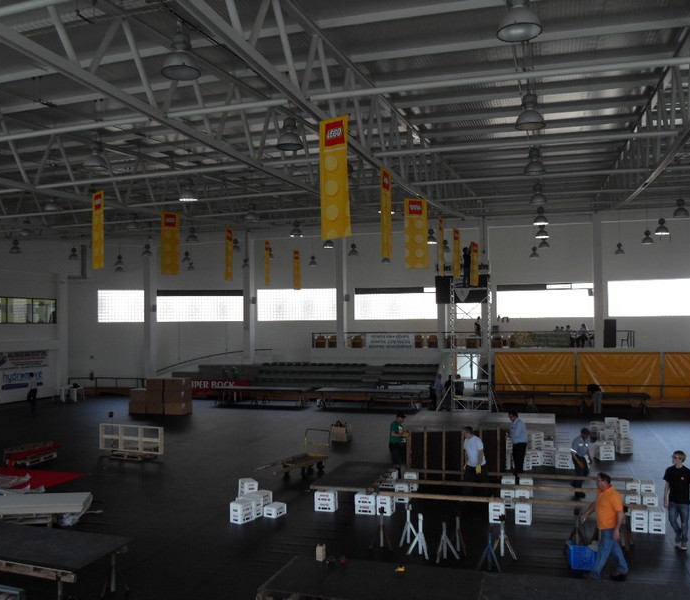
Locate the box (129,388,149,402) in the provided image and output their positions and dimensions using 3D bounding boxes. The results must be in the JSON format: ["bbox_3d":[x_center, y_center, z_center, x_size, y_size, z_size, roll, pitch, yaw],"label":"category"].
[{"bbox_3d":[-9.323,4.392,29.861,0.800,0.530,0.780,-1,-2,16],"label":"box"}]

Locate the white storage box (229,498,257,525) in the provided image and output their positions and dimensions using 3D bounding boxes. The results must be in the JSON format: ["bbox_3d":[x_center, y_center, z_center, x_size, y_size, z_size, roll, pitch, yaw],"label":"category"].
[{"bbox_3d":[-2.089,4.314,13.210,0.295,0.410,0.435,-2,-3,35],"label":"white storage box"}]

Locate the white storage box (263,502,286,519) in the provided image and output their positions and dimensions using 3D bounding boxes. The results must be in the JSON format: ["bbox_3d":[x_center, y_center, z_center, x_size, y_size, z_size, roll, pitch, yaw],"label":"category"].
[{"bbox_3d":[-1.494,4.532,13.937,0.290,0.200,0.430,-2,-2,30],"label":"white storage box"}]

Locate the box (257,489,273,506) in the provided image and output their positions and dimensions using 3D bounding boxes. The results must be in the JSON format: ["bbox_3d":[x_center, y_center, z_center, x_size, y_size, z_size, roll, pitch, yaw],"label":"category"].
[{"bbox_3d":[-1.811,4.475,14.226,0.290,0.410,0.400,-1,-2,28],"label":"box"}]

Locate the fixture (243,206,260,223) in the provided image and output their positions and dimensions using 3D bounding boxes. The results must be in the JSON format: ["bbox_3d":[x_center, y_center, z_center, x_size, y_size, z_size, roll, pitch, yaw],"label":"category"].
[{"bbox_3d":[-2.857,-2.721,19.866,0.495,0.520,0.495,-1,-2,16],"label":"fixture"}]

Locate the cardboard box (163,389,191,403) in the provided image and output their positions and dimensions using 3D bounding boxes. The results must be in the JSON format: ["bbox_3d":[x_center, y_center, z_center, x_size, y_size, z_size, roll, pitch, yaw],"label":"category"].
[{"bbox_3d":[-7.929,4.629,30.922,1.100,0.566,0.700,-1,-2,18],"label":"cardboard box"}]

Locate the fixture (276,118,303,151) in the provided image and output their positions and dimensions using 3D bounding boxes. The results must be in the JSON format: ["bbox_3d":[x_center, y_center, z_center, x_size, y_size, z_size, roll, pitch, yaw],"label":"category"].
[{"bbox_3d":[-0.992,-3.022,11.689,0.495,0.540,0.495,-1,-2,0],"label":"fixture"}]

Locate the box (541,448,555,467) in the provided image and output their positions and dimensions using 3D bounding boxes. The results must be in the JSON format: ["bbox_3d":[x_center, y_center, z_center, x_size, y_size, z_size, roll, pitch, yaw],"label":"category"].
[{"bbox_3d":[5.726,4.428,18.148,0.435,0.410,0.295,-1,-2,24],"label":"box"}]

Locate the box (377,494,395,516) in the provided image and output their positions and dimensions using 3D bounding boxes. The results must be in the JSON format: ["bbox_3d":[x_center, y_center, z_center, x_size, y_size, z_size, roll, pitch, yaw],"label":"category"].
[{"bbox_3d":[0.890,4.308,13.729,0.295,0.410,0.435,-1,-2,16],"label":"box"}]

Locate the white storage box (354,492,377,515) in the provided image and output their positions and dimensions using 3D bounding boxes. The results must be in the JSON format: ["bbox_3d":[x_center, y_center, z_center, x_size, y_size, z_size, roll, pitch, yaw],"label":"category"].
[{"bbox_3d":[0.483,4.543,14.436,0.451,0.418,0.296,-1,-2,11],"label":"white storage box"}]

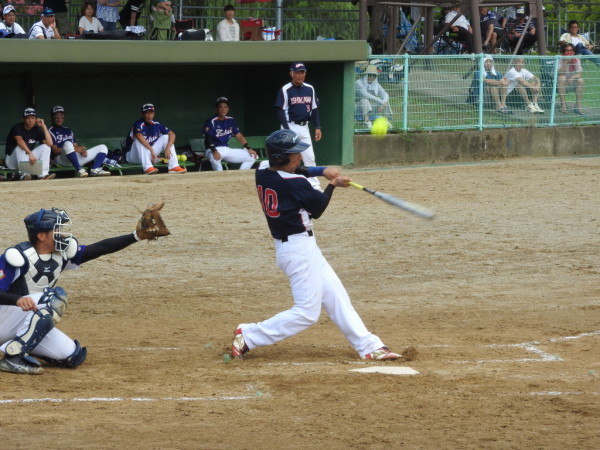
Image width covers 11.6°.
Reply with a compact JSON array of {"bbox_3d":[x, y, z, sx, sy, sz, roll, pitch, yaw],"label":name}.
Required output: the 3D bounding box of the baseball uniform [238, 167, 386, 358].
[{"bbox_3d":[0.090,0.244,19.700,0.950,1.300,0.580,-2,4,-25],"label":"baseball uniform"}]

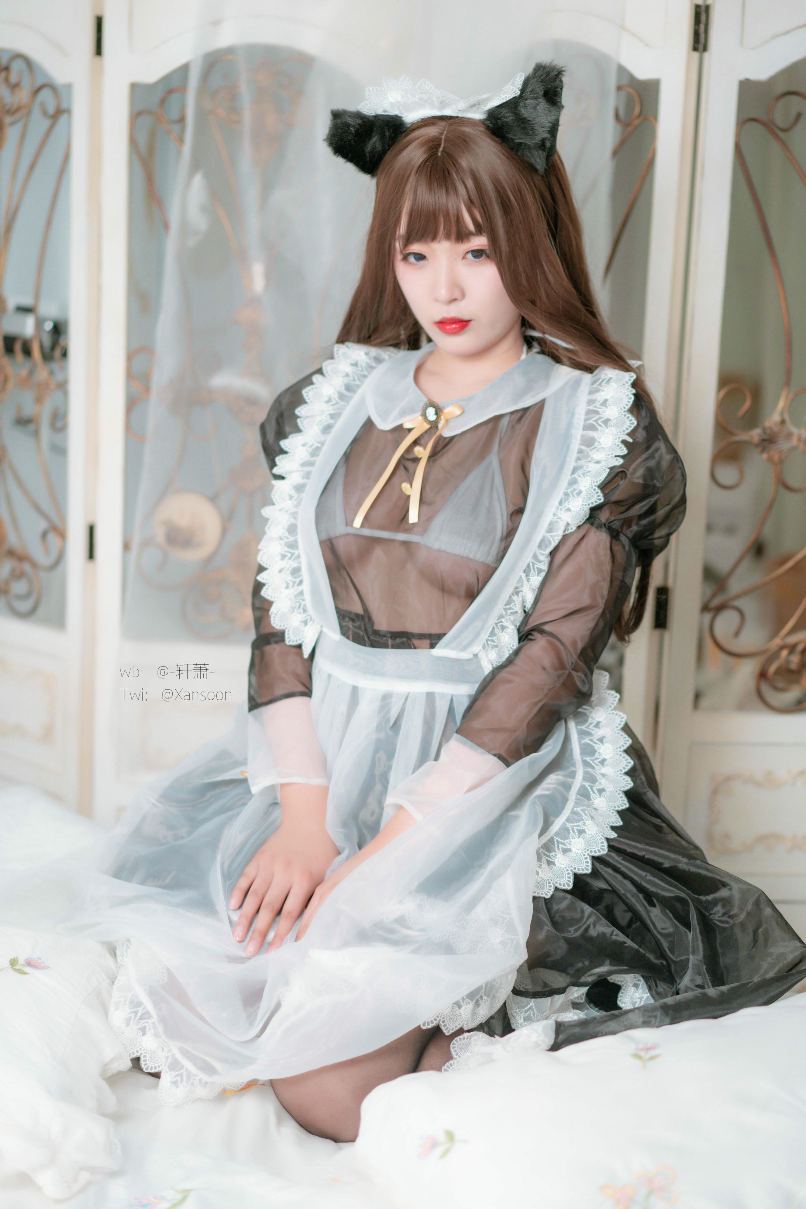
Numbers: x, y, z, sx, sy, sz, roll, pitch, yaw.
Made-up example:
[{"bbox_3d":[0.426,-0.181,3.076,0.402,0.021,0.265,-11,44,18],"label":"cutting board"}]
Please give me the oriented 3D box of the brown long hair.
[{"bbox_3d":[0.101,-0.238,2.015,0.284,0.560,0.273,8,11,27],"label":"brown long hair"}]

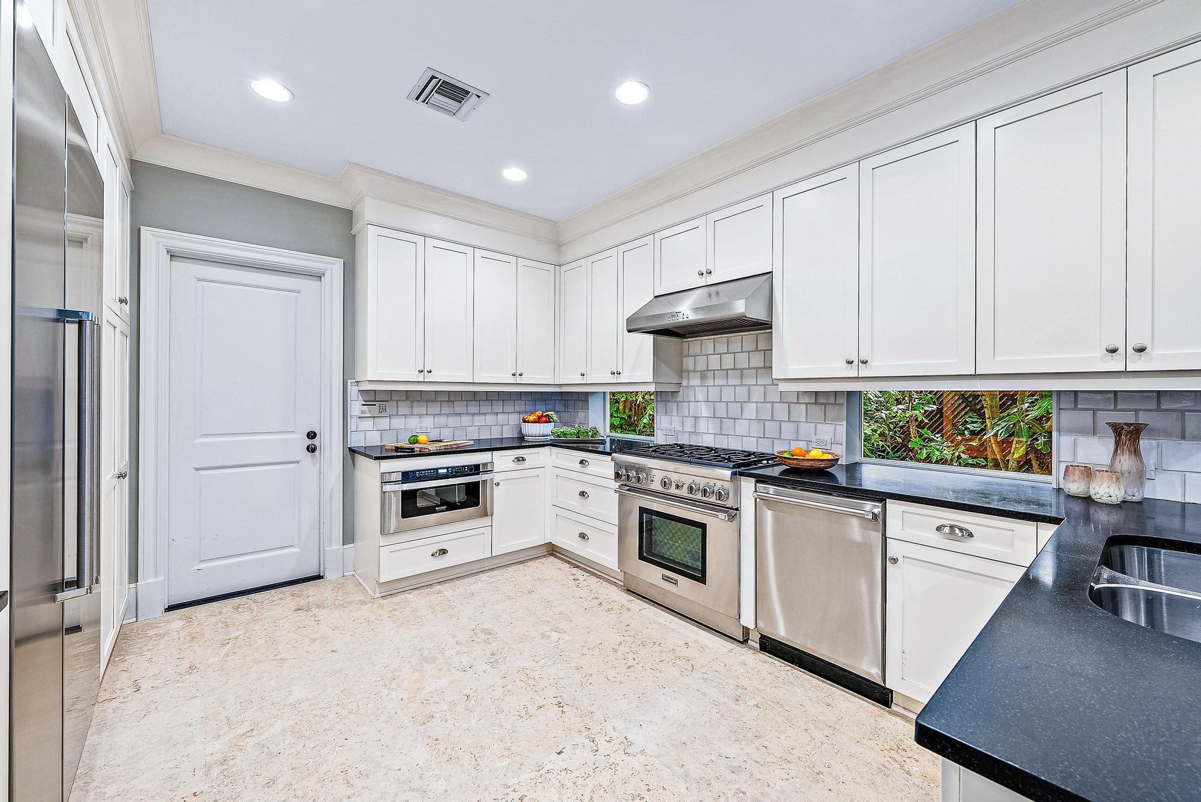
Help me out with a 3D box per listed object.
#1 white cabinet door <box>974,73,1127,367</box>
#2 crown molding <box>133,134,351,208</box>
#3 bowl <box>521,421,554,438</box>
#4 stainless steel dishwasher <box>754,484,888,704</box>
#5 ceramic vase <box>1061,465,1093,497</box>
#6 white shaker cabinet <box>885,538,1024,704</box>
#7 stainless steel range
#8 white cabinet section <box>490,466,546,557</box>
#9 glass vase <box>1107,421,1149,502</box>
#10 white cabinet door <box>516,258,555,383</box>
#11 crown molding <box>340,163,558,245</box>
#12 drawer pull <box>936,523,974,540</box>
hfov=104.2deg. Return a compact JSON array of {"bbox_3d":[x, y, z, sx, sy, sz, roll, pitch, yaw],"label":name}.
[{"bbox_3d":[1.711,-0.636,1.798,0.025,1.055,0.409,0,1,-40],"label":"white cabinet door"},{"bbox_3d":[-2.225,-1.474,3.022,1.165,0.165,0.100,0,1,-41],"label":"crown molding"},{"bbox_3d":[-0.580,0.265,4.319,0.300,0.150,0.300,0,0,0],"label":"bowl"},{"bbox_3d":[1.207,0.858,2.371,0.630,0.875,0.598,0,1,-41],"label":"stainless steel dishwasher"},{"bbox_3d":[1.942,0.328,1.905,0.086,0.121,0.086,0,1,-41],"label":"ceramic vase"},{"bbox_3d":[1.341,0.879,1.765,0.025,0.617,0.446,0,1,-40],"label":"white shaker cabinet"},{"bbox_3d":[0.656,0.822,2.984,0.735,0.945,0.911,0,1,-41],"label":"stainless steel range"},{"bbox_3d":[-0.808,0.827,3.795,0.463,0.609,0.590,-1,1,-41],"label":"white cabinet section"},{"bbox_3d":[2.061,0.238,1.829,0.114,0.302,0.114,0,1,-41],"label":"glass vase"},{"bbox_3d":[-0.560,-0.675,4.057,0.381,1.057,0.022,0,1,-41],"label":"white cabinet door"},{"bbox_3d":[-0.983,-1.453,3.583,1.730,0.143,0.130,0,1,-40],"label":"crown molding"},{"bbox_3d":[1.340,0.491,1.775,0.030,0.040,0.118,0,1,-41],"label":"drawer pull"}]

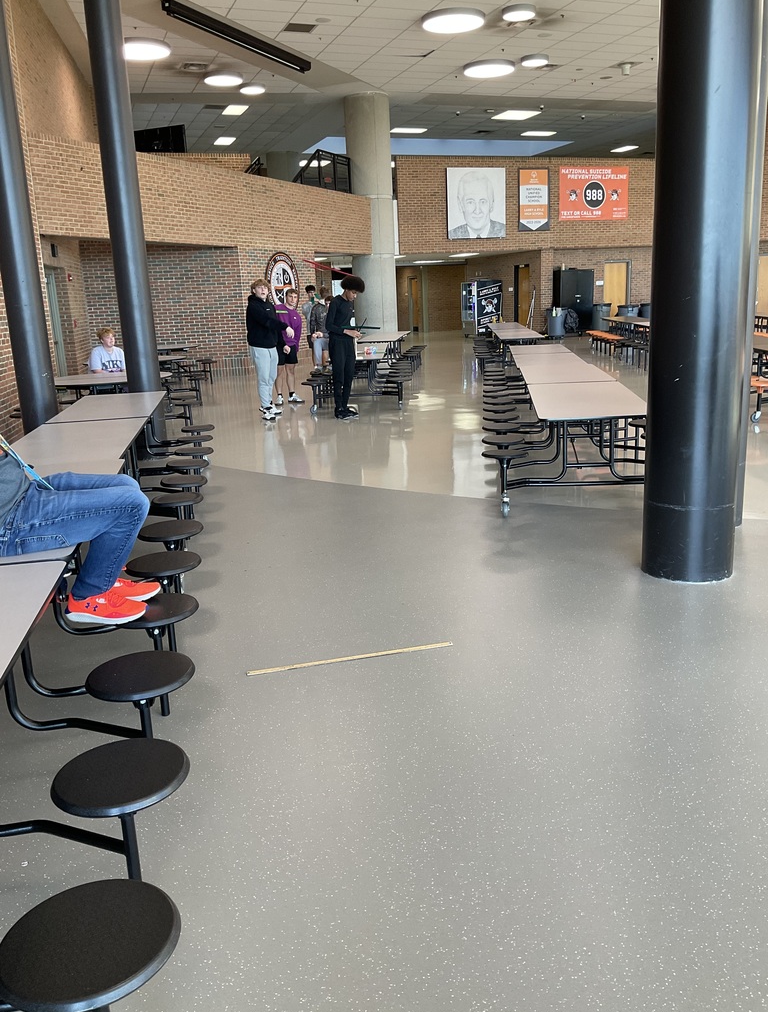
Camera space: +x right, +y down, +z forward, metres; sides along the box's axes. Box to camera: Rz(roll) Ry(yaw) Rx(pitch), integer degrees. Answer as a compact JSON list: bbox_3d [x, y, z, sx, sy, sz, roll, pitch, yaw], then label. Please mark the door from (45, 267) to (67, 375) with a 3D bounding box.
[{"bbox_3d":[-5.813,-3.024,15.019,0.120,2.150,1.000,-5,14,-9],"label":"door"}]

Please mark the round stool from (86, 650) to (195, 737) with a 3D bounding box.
[{"bbox_3d":[-0.733,0.722,2.681,0.325,0.437,0.325,-5,14,-9],"label":"round stool"}]

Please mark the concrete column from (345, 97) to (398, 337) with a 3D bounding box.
[{"bbox_3d":[-0.360,-7.787,23.794,1.220,6.651,1.220,-3,14,0],"label":"concrete column"}]

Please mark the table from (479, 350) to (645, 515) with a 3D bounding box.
[{"bbox_3d":[1.800,-1.099,8.994,1.490,0.735,7.390,-1,14,7],"label":"table"}]

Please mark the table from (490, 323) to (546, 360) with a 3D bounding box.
[{"bbox_3d":[2.605,-3.230,17.559,0.750,0.740,6.400,-1,14,5],"label":"table"}]

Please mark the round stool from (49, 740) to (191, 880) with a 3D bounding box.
[{"bbox_3d":[-0.636,0.856,2.161,0.330,0.425,0.330,-3,14,0],"label":"round stool"}]

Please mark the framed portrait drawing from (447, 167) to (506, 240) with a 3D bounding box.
[{"bbox_3d":[2.653,-8.561,24.306,1.841,1.880,0.060,-8,15,-22],"label":"framed portrait drawing"}]

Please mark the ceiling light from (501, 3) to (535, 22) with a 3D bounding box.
[{"bbox_3d":[2.559,-9.322,16.229,0.630,0.120,0.630,-2,14,1],"label":"ceiling light"}]

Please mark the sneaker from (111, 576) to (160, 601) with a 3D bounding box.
[{"bbox_3d":[-1.024,0.313,3.336,0.295,0.110,0.105,-5,14,-10],"label":"sneaker"}]

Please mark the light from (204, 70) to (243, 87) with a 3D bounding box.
[{"bbox_3d":[-3.763,-10.025,20.137,0.920,0.120,0.920,-8,15,-20],"label":"light"}]

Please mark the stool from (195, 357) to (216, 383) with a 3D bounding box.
[{"bbox_3d":[-3.422,-2.582,16.607,0.370,0.460,0.370,-8,15,-20],"label":"stool"}]

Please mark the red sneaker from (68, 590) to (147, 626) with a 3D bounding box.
[{"bbox_3d":[-1.014,0.362,3.135,0.300,0.110,0.105,-4,14,-4],"label":"red sneaker"}]

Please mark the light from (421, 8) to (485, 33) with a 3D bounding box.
[{"bbox_3d":[1.356,-9.437,16.703,1.220,0.115,1.220,-3,14,0],"label":"light"}]

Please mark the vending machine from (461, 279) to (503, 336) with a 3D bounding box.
[{"bbox_3d":[3.240,-6.530,28.400,0.930,1.830,1.000,-8,15,-20],"label":"vending machine"}]

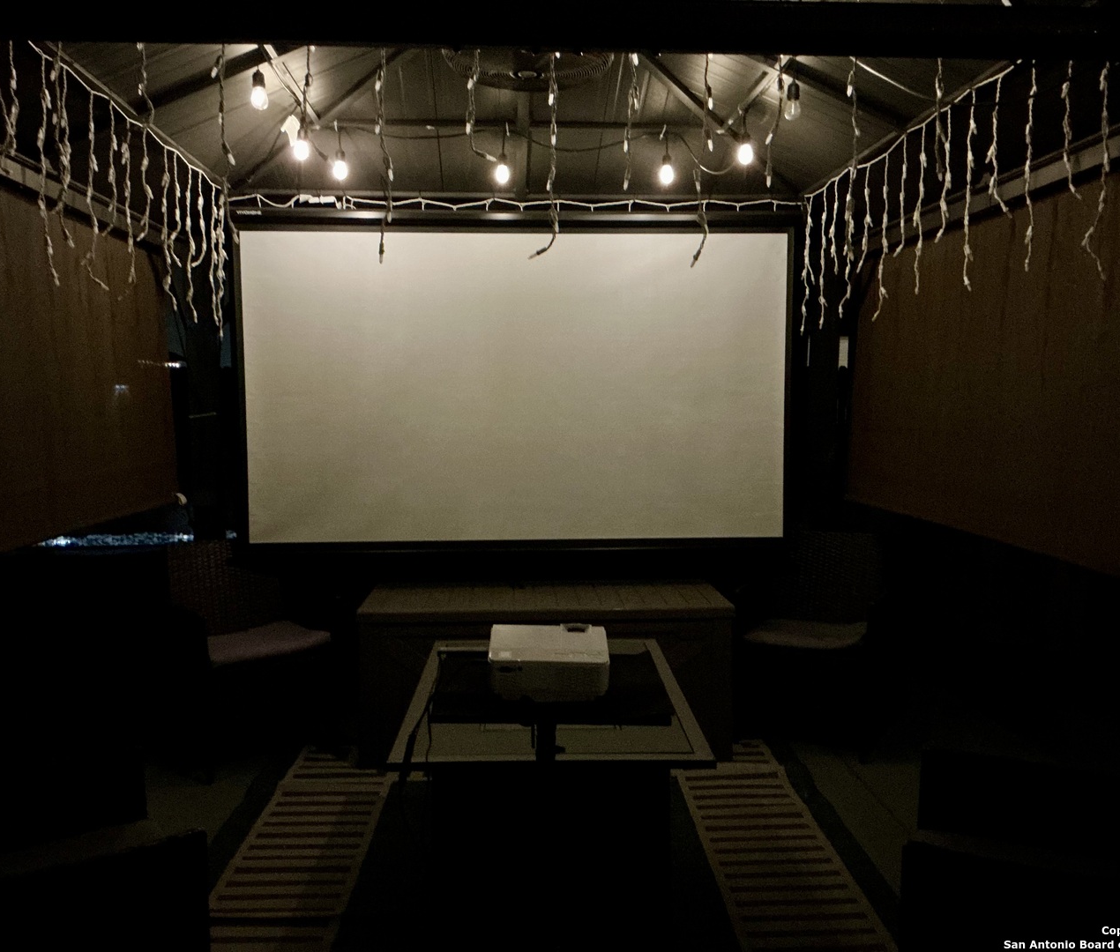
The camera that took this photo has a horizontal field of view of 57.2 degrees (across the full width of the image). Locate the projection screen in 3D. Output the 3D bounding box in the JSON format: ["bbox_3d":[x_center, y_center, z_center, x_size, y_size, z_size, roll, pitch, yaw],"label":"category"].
[{"bbox_3d":[-0.168,-0.358,4.200,2.220,1.260,0.040,0,5,-2],"label":"projection screen"}]

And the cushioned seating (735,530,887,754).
[{"bbox_3d":[1.038,0.659,4.183,0.600,0.800,0.580,2,5,28],"label":"cushioned seating"}]

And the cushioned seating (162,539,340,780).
[{"bbox_3d":[-1.254,0.676,4.028,0.600,0.800,0.580,-4,6,-41],"label":"cushioned seating"}]

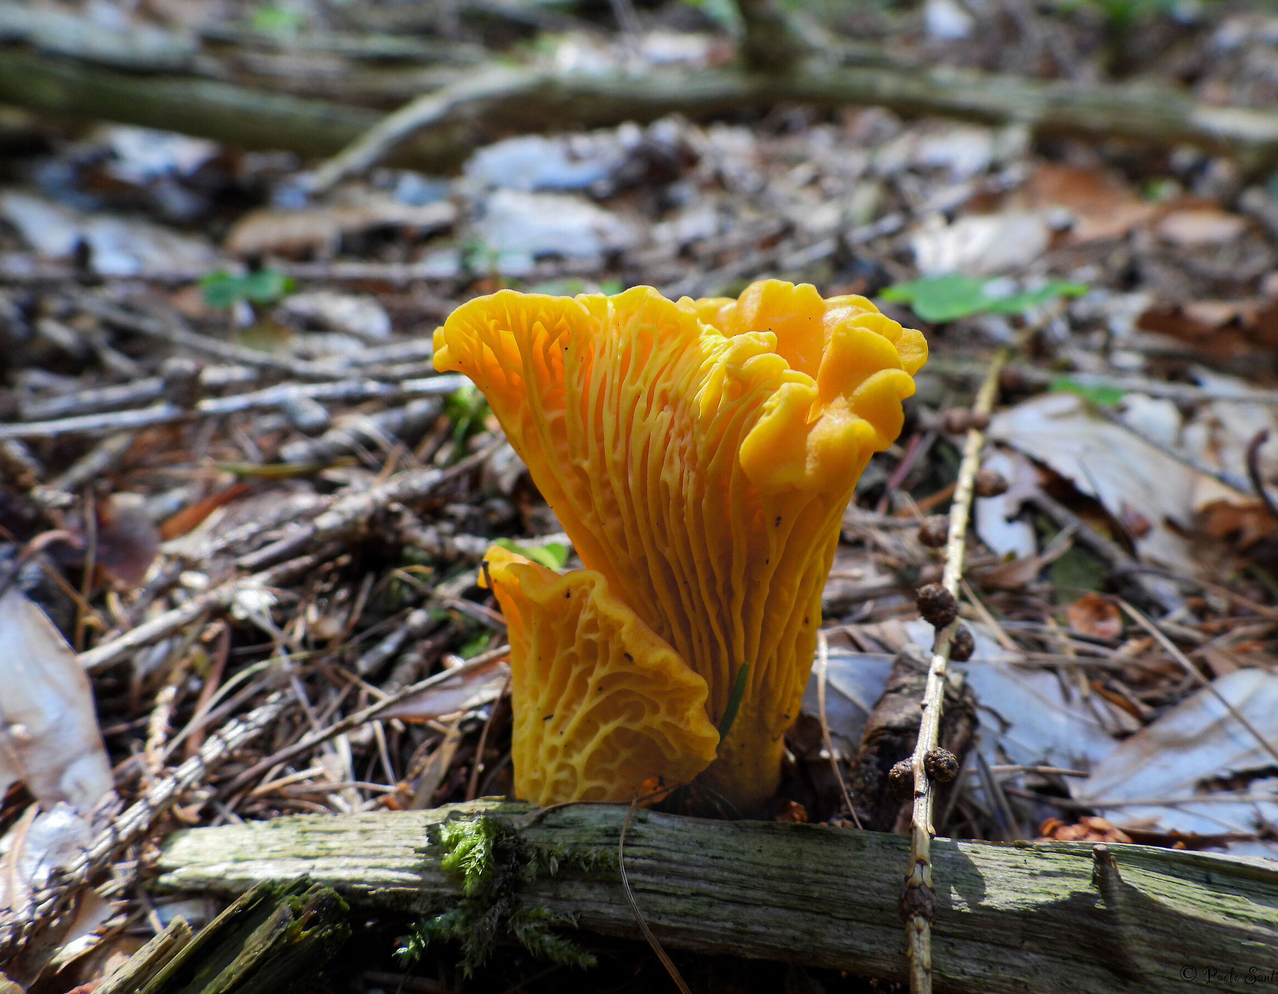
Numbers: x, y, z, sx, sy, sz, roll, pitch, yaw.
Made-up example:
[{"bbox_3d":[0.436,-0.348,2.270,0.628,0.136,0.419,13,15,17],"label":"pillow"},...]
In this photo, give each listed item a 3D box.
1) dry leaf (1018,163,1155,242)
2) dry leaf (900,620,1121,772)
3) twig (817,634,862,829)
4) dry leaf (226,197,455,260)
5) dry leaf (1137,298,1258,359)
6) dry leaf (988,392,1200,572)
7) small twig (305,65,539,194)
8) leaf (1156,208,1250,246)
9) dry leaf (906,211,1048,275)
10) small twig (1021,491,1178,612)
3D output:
[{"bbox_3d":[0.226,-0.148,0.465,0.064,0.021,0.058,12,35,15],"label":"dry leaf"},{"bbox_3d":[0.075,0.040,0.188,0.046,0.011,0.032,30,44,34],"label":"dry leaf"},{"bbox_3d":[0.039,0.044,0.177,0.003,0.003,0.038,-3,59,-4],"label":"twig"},{"bbox_3d":[-0.140,-0.127,0.433,0.105,0.023,0.038,-4,33,-7],"label":"dry leaf"},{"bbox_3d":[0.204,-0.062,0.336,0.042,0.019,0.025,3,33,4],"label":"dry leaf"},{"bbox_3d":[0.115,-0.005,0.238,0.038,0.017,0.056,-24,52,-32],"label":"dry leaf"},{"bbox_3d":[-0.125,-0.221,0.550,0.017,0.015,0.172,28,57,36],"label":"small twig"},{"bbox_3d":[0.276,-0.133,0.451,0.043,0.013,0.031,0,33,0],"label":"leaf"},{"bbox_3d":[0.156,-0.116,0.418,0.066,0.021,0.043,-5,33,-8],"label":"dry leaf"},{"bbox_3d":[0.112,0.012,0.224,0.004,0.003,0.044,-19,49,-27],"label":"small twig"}]

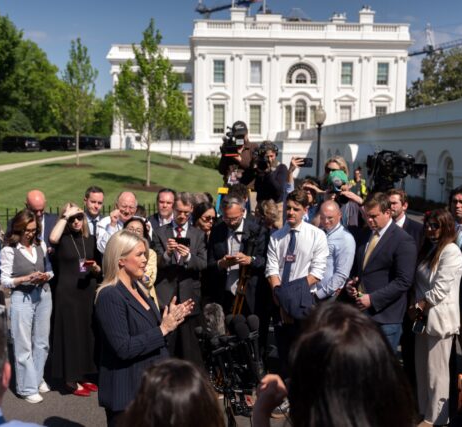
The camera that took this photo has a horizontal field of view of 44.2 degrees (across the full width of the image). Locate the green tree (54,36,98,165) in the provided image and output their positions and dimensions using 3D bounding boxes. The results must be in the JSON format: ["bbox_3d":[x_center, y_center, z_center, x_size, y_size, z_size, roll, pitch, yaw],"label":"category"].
[{"bbox_3d":[-9.943,-7.120,36.500,3.000,8.300,3.000,0,6,0],"label":"green tree"}]

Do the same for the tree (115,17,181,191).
[{"bbox_3d":[-3.179,-4.192,21.665,2.500,6.300,2.500,0,7,0],"label":"tree"}]

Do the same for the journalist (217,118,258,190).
[{"bbox_3d":[0.109,-0.073,5.900,0.600,1.780,0.500,3,7,20],"label":"journalist"}]

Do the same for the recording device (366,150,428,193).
[{"bbox_3d":[1.655,-0.409,5.689,0.580,0.420,0.300,3,7,25],"label":"recording device"}]

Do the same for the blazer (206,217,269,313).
[{"bbox_3d":[0.046,0.432,4.731,0.520,0.820,0.400,1,7,6],"label":"blazer"}]

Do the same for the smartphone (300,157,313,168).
[{"bbox_3d":[0.620,-0.430,4.800,0.155,0.076,0.010,0,0,18],"label":"smartphone"}]

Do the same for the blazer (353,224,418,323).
[{"bbox_3d":[1.189,0.443,4.350,0.340,0.790,0.490,-5,8,-38],"label":"blazer"}]

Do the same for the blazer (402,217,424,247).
[{"bbox_3d":[1.445,0.409,4.850,0.490,0.780,0.300,5,8,33],"label":"blazer"}]

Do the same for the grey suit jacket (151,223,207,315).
[{"bbox_3d":[-0.435,0.466,4.805,0.490,0.790,0.380,0,7,-3],"label":"grey suit jacket"}]

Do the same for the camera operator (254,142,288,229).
[{"bbox_3d":[0.406,0.130,5.700,0.580,1.700,0.500,4,7,27],"label":"camera operator"}]

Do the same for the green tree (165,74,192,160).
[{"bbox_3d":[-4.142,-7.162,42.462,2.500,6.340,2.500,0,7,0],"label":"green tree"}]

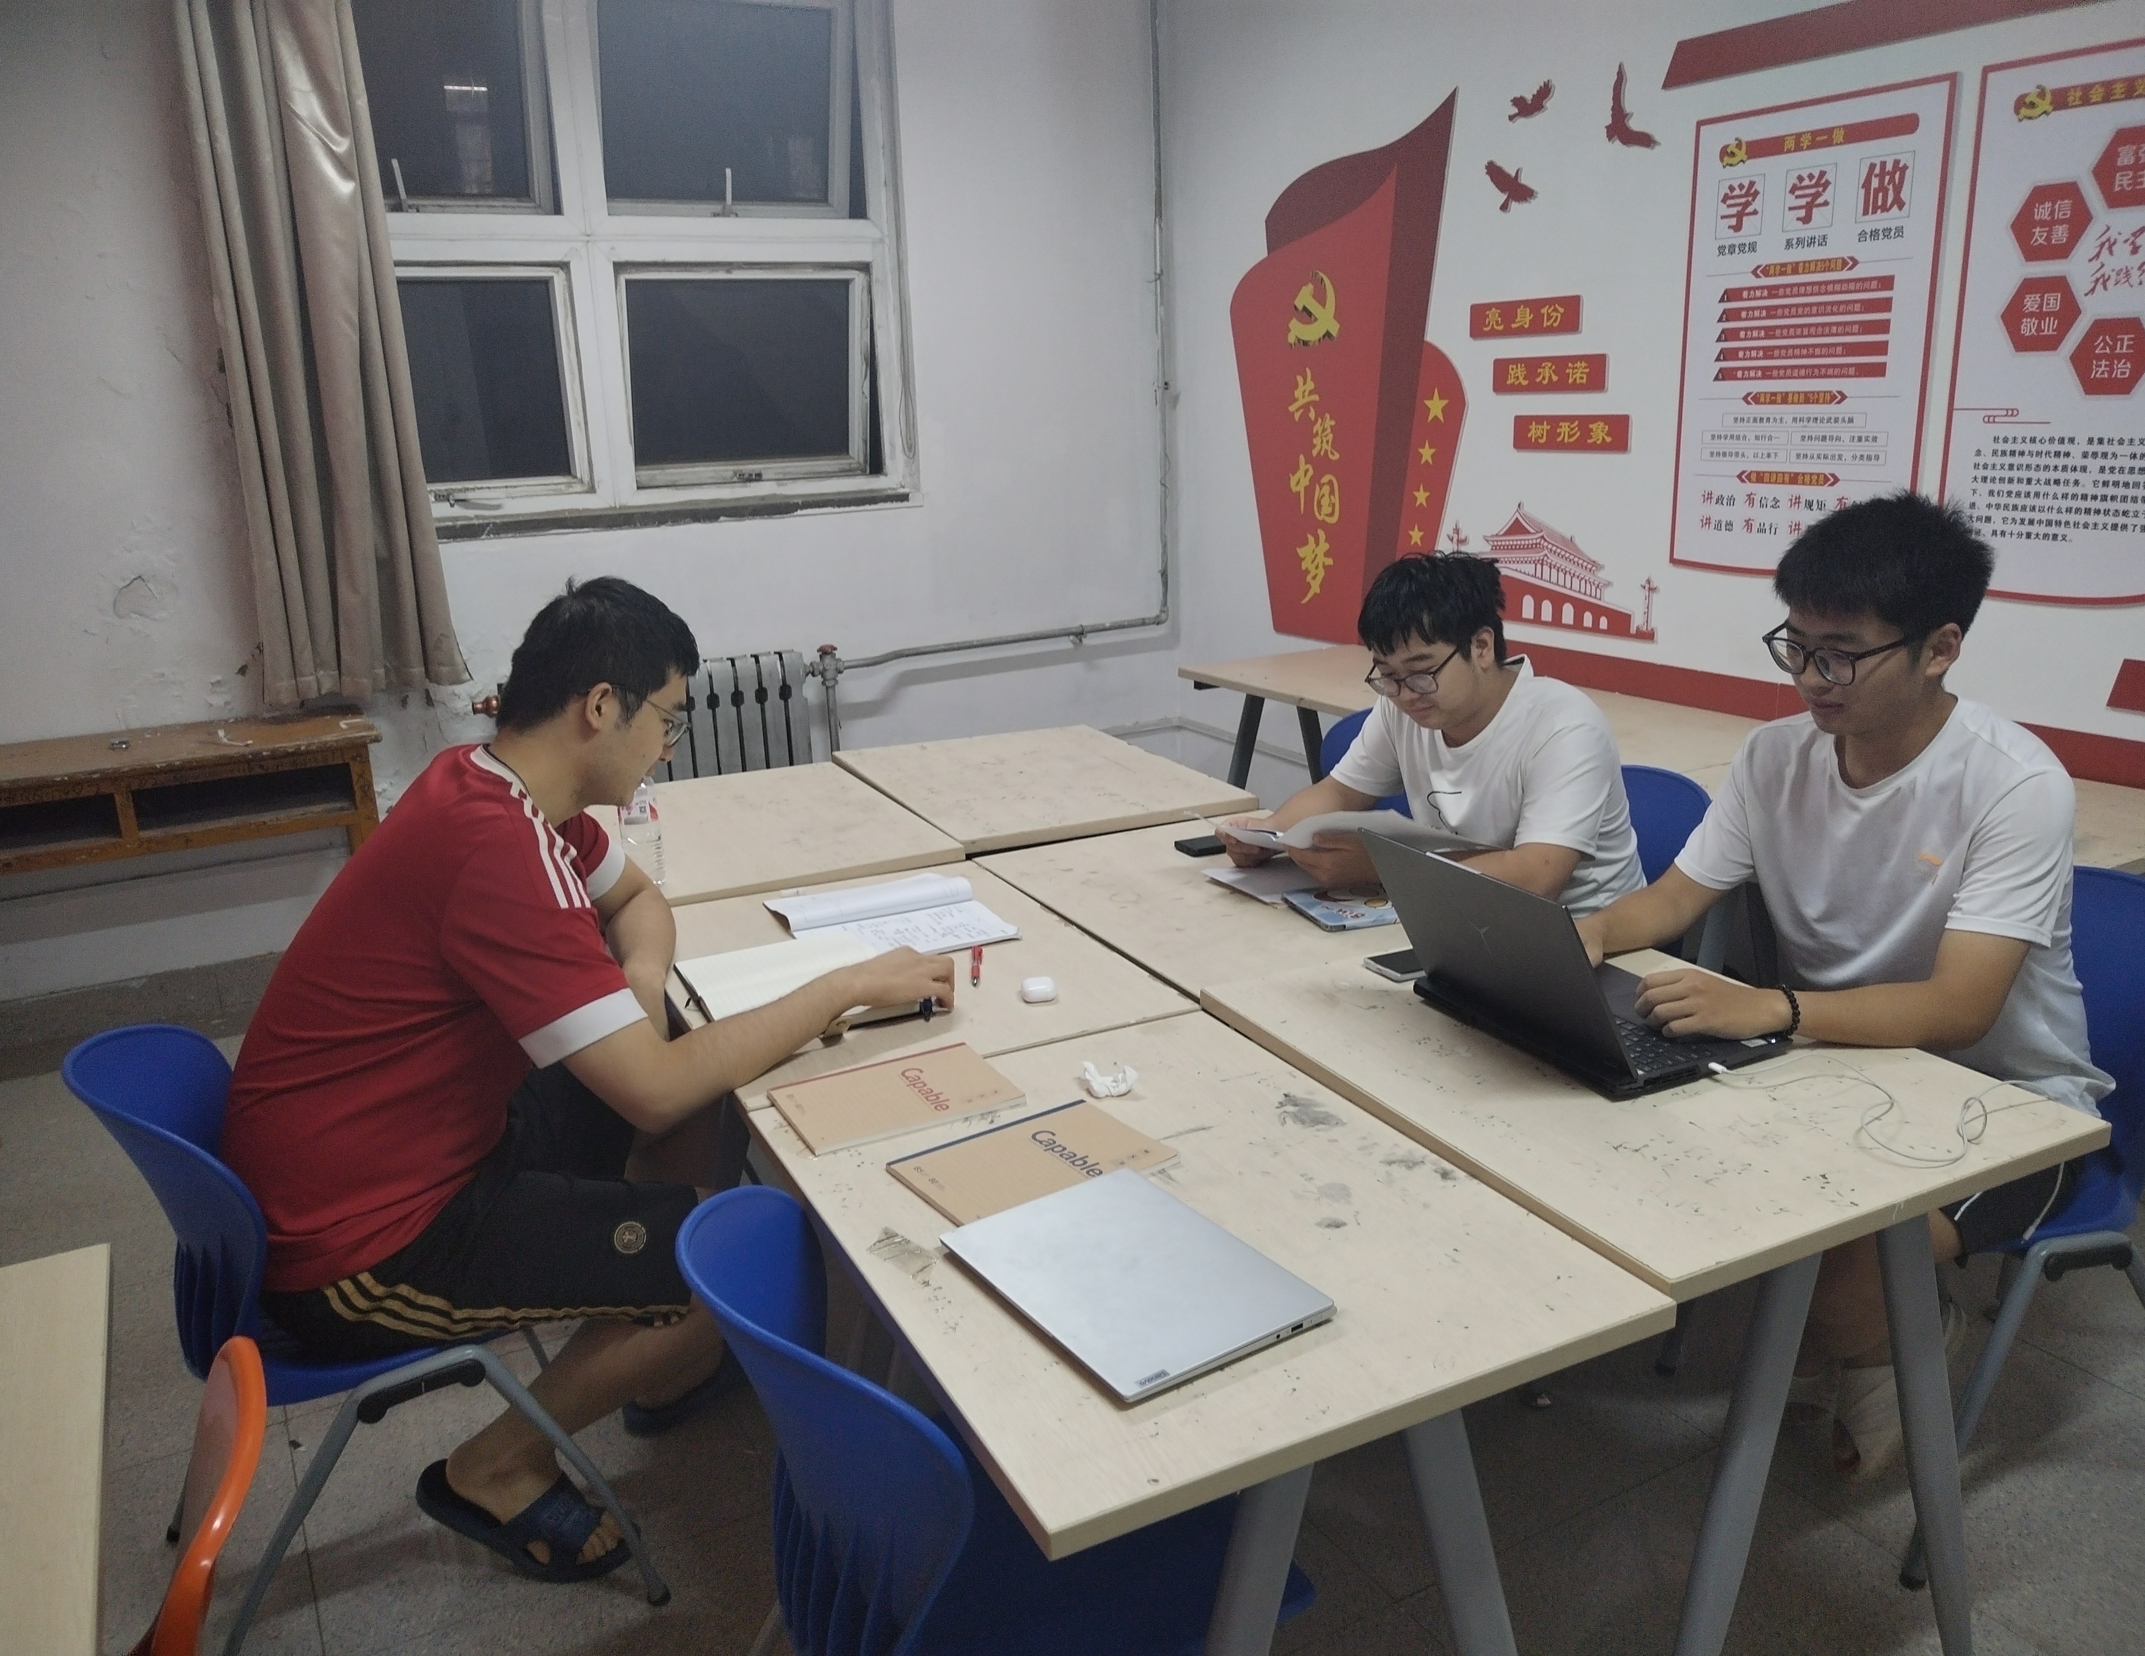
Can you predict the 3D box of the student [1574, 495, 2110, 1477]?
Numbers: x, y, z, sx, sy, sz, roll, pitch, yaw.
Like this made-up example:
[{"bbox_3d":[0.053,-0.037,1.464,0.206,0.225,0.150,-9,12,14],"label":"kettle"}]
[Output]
[{"bbox_3d":[0.986,0.275,2.123,0.760,1.360,0.560,-11,17,-28],"label":"student"}]

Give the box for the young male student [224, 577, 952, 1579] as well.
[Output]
[{"bbox_3d":[-0.624,0.340,2.181,0.900,1.310,0.530,-7,16,-18],"label":"young male student"}]

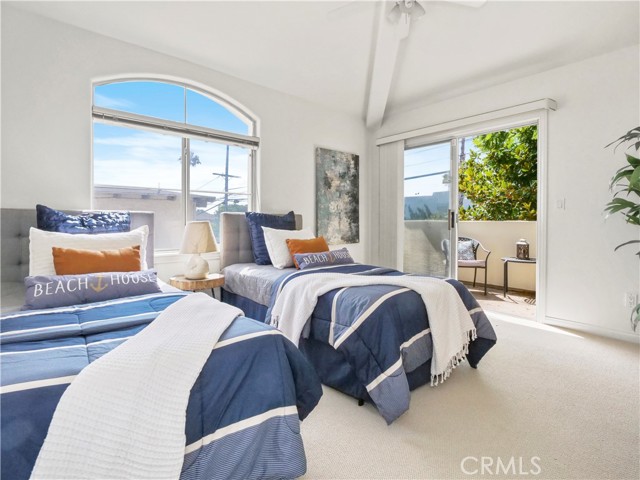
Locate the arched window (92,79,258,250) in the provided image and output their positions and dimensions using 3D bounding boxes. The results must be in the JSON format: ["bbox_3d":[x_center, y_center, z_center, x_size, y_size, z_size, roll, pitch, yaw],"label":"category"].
[{"bbox_3d":[-1.310,-0.730,2.965,1.500,1.660,0.100,-2,3,-40],"label":"arched window"}]

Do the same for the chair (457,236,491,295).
[{"bbox_3d":[2.230,0.350,4.580,0.640,0.830,0.640,1,2,22],"label":"chair"}]

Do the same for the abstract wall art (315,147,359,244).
[{"bbox_3d":[0.277,-0.593,4.225,0.800,1.300,0.040,-2,3,-40],"label":"abstract wall art"}]

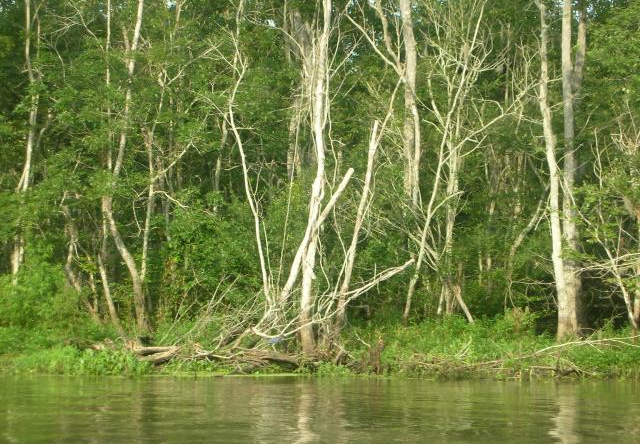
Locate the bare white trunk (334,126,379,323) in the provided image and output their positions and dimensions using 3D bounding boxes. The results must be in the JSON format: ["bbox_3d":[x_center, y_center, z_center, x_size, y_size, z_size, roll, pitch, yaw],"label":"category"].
[{"bbox_3d":[0.788,0.057,40.000,0.260,4.340,0.260,10,-2,0],"label":"bare white trunk"}]

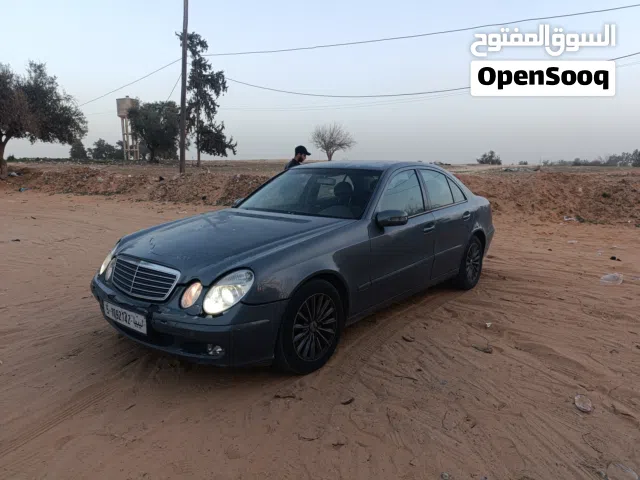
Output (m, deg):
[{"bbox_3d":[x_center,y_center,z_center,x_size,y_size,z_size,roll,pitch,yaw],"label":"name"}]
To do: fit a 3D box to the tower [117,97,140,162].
[{"bbox_3d":[-35.129,-20.491,78.000,4.300,11.490,4.300,-4,11,-24],"label":"tower"}]

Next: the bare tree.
[{"bbox_3d":[1.333,-9.631,42.000,4.450,3.800,4.300,1,10,2],"label":"bare tree"}]

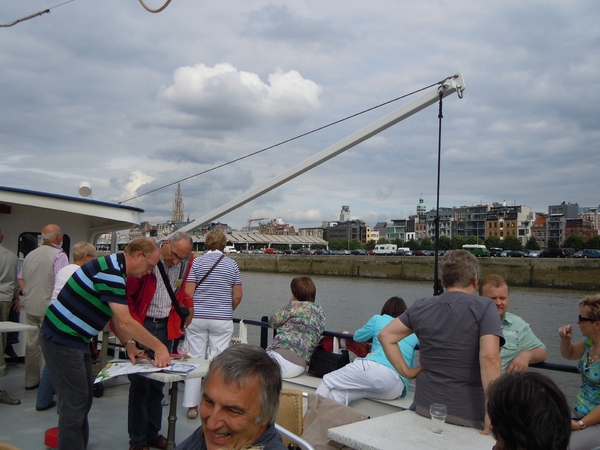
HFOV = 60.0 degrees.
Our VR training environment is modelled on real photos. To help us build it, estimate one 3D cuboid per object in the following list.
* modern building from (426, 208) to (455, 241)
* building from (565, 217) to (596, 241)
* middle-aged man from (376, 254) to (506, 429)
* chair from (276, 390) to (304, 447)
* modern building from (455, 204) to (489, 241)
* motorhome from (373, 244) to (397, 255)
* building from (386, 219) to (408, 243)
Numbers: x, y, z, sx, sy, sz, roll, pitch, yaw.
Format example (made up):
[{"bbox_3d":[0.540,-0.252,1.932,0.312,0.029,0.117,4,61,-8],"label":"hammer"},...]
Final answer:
[{"bbox_3d":[65.678,3.971,228.426,14.000,21.310,13.500,4,-4,-41],"label":"modern building"},{"bbox_3d":[100.808,5.350,186.606,12.670,14.990,5.990,4,-4,-41],"label":"building"},{"bbox_3d":[0.751,0.889,2.720,0.600,1.490,0.500,-1,-3,28],"label":"middle-aged man"},{"bbox_3d":[-0.112,1.167,2.175,0.560,0.840,0.570,3,-4,-30],"label":"chair"},{"bbox_3d":[72.049,2.159,213.479,12.000,19.600,13.500,2,-4,-42],"label":"modern building"},{"bbox_3d":[23.253,7.101,142.251,2.200,2.850,6.500,2,-4,-42],"label":"motorhome"},{"bbox_3d":[46.236,5.241,241.634,11.000,16.200,11.000,2,-4,-42],"label":"building"}]

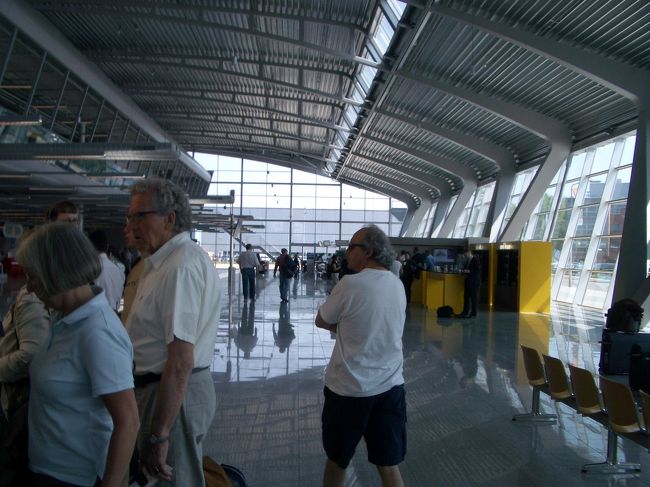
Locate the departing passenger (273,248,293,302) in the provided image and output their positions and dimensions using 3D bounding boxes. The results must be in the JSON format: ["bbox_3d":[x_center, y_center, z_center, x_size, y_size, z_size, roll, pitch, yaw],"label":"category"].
[{"bbox_3d":[-1.310,1.021,21.315,0.560,1.720,0.460,2,-1,-20],"label":"departing passenger"}]

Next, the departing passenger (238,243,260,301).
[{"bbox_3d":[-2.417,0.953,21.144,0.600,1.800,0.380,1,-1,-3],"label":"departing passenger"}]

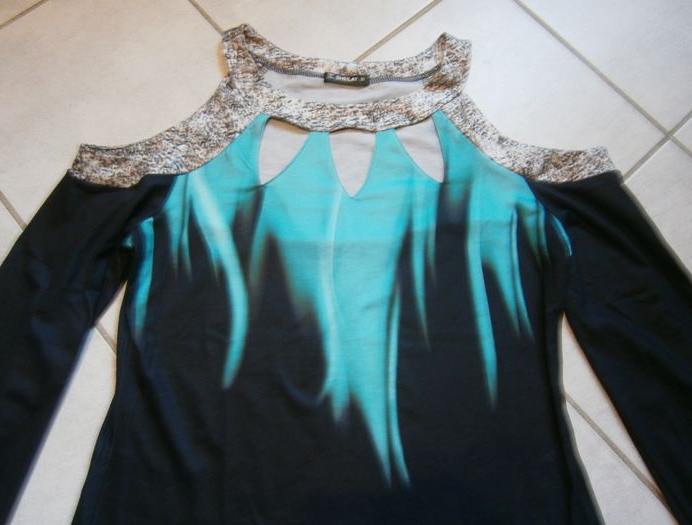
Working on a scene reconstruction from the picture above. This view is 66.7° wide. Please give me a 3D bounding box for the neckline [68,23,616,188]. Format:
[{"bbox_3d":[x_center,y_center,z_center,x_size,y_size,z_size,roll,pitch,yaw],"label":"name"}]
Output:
[{"bbox_3d":[-0.001,-0.185,0.609,0.608,0.022,0.219,0,73,-1],"label":"neckline"}]

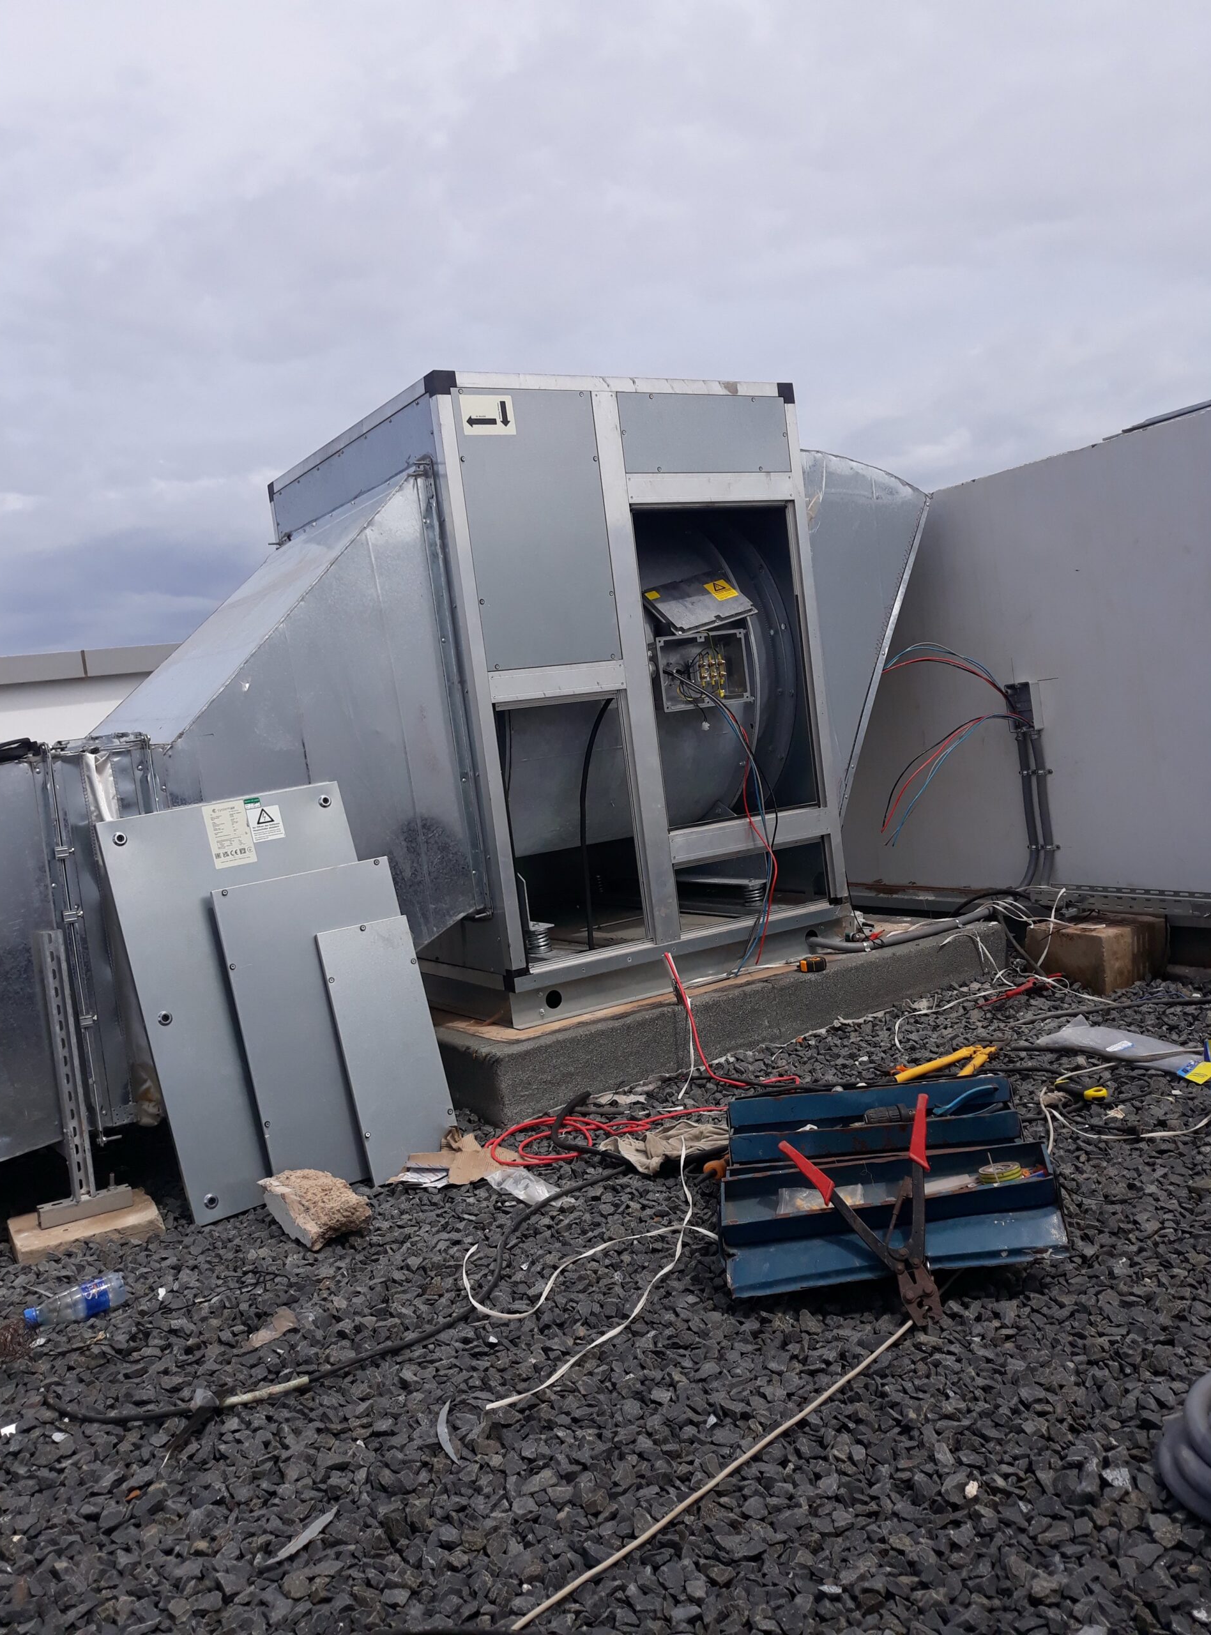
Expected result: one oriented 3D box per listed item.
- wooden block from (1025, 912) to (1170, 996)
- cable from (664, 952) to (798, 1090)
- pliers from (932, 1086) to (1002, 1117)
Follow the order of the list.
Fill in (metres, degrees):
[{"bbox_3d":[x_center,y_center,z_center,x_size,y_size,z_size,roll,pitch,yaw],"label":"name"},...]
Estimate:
[{"bbox_3d":[1.625,0.453,4.242,0.283,0.197,0.333,-10,5,-29],"label":"wooden block"},{"bbox_3d":[0.337,0.574,3.676,0.480,0.348,0.150,-3,6,45],"label":"cable"},{"bbox_3d":[0.652,0.539,2.380,0.180,0.024,0.055,-19,29,1],"label":"pliers"}]

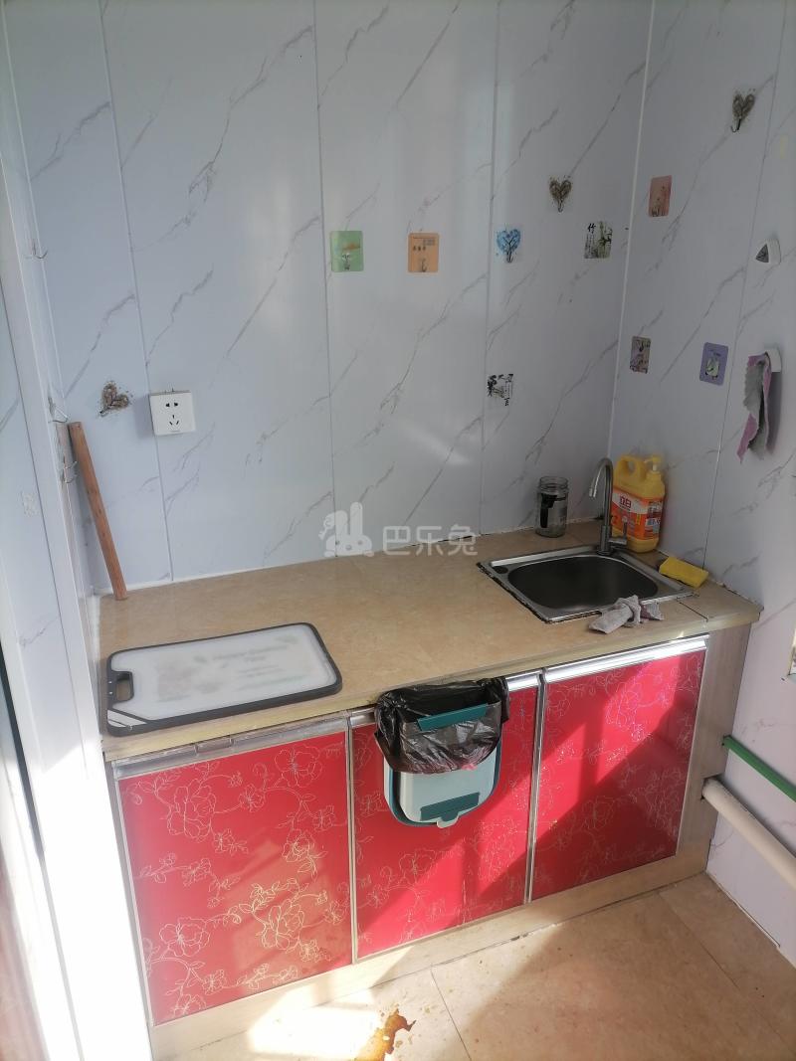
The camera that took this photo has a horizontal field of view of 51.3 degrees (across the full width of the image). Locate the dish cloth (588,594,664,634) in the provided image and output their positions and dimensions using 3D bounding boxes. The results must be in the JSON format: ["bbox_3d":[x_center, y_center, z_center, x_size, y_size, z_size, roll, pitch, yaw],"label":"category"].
[{"bbox_3d":[0.467,0.168,1.726,0.170,0.036,0.088,-8,23,-19],"label":"dish cloth"}]

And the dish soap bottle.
[{"bbox_3d":[0.600,-0.083,2.080,0.066,0.245,0.135,-12,24,-27],"label":"dish soap bottle"}]

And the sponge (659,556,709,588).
[{"bbox_3d":[0.659,0.096,1.914,0.058,0.025,0.106,-14,25,-31],"label":"sponge"}]

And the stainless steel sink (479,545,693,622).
[{"bbox_3d":[0.429,0.183,1.944,0.378,0.160,0.326,-8,23,-19],"label":"stainless steel sink"}]

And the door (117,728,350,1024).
[{"bbox_3d":[-0.287,0.651,1.566,0.405,0.592,0.020,-8,23,-19],"label":"door"}]

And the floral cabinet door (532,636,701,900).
[{"bbox_3d":[0.480,0.542,1.835,0.405,0.592,0.020,-8,23,-19],"label":"floral cabinet door"}]

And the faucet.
[{"bbox_3d":[0.499,-0.043,1.954,0.065,0.255,0.150,11,24,27],"label":"faucet"}]

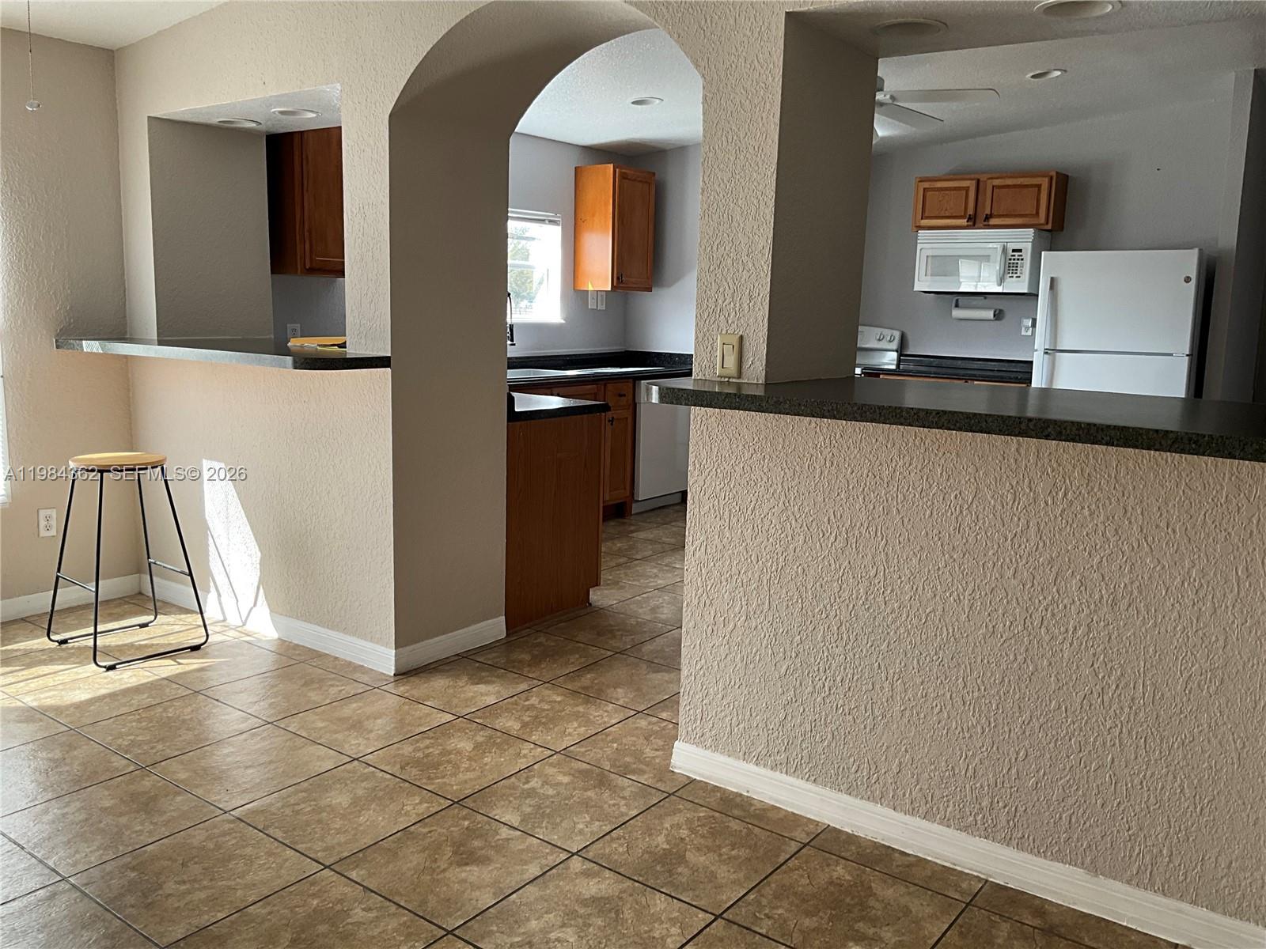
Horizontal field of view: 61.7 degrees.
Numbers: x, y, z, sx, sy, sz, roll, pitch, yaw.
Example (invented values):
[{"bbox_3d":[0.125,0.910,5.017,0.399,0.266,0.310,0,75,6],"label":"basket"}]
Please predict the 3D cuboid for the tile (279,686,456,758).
[{"bbox_3d":[-0.860,0.802,3.433,0.418,0.010,0.418,9,12,36],"label":"tile"}]

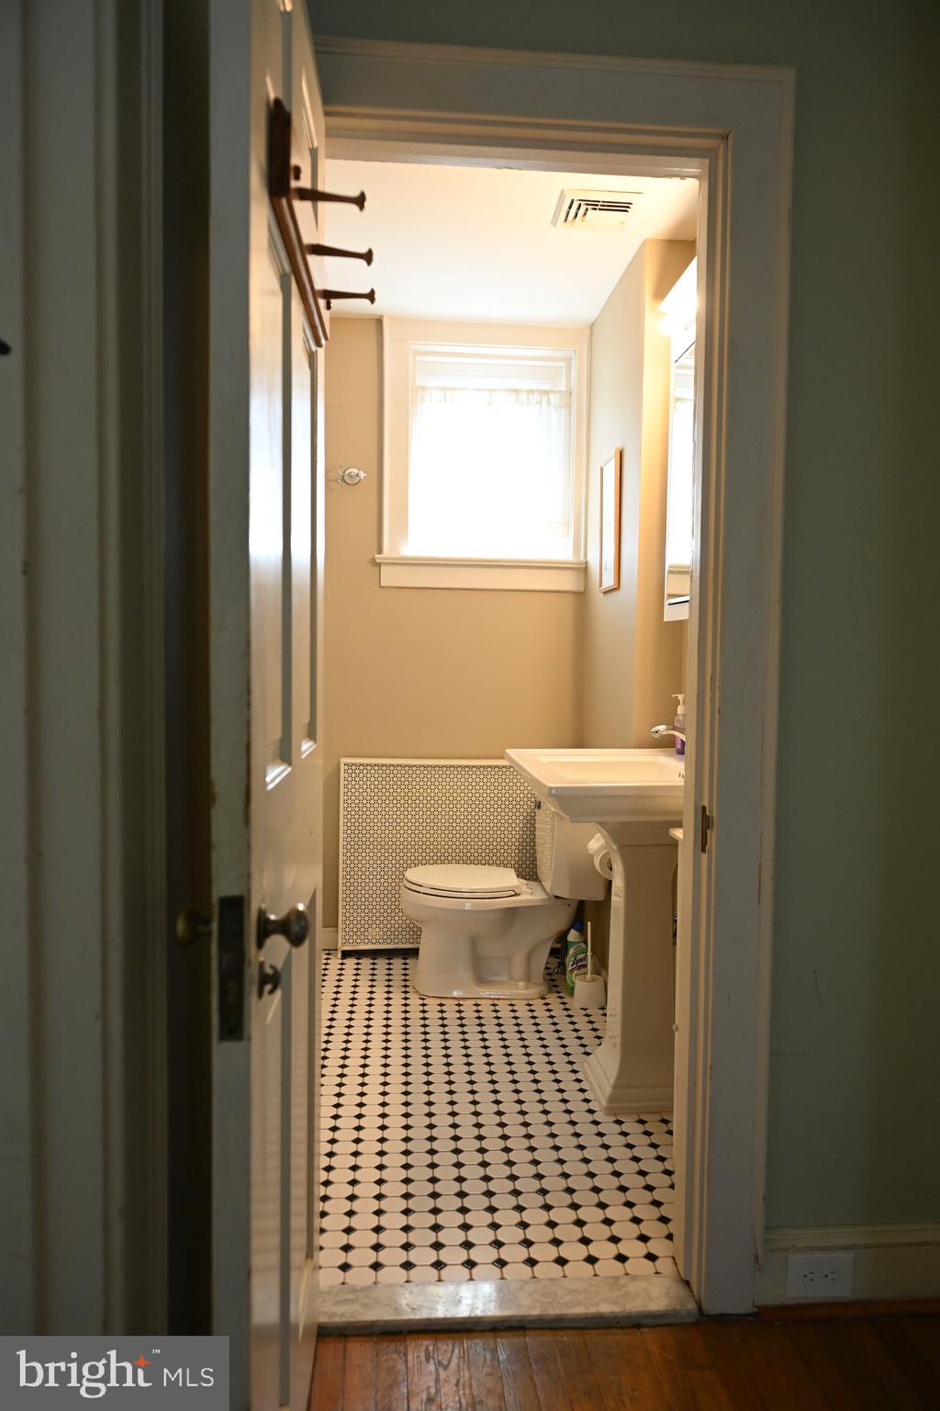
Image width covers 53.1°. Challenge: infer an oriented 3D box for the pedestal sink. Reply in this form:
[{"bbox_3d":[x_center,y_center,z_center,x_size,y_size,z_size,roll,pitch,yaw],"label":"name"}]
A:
[{"bbox_3d":[0.431,0.592,2.492,0.589,0.865,0.781,0,3,-4],"label":"pedestal sink"}]

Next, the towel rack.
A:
[{"bbox_3d":[-0.166,-0.571,1.172,0.097,0.096,0.478,0,3,-4],"label":"towel rack"}]

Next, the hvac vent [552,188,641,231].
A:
[{"bbox_3d":[0.369,-1.446,2.755,0.227,0.018,0.225,0,3,-4],"label":"hvac vent"}]

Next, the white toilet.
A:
[{"bbox_3d":[0.117,0.627,3.262,0.705,0.714,0.466,0,3,-4],"label":"white toilet"}]

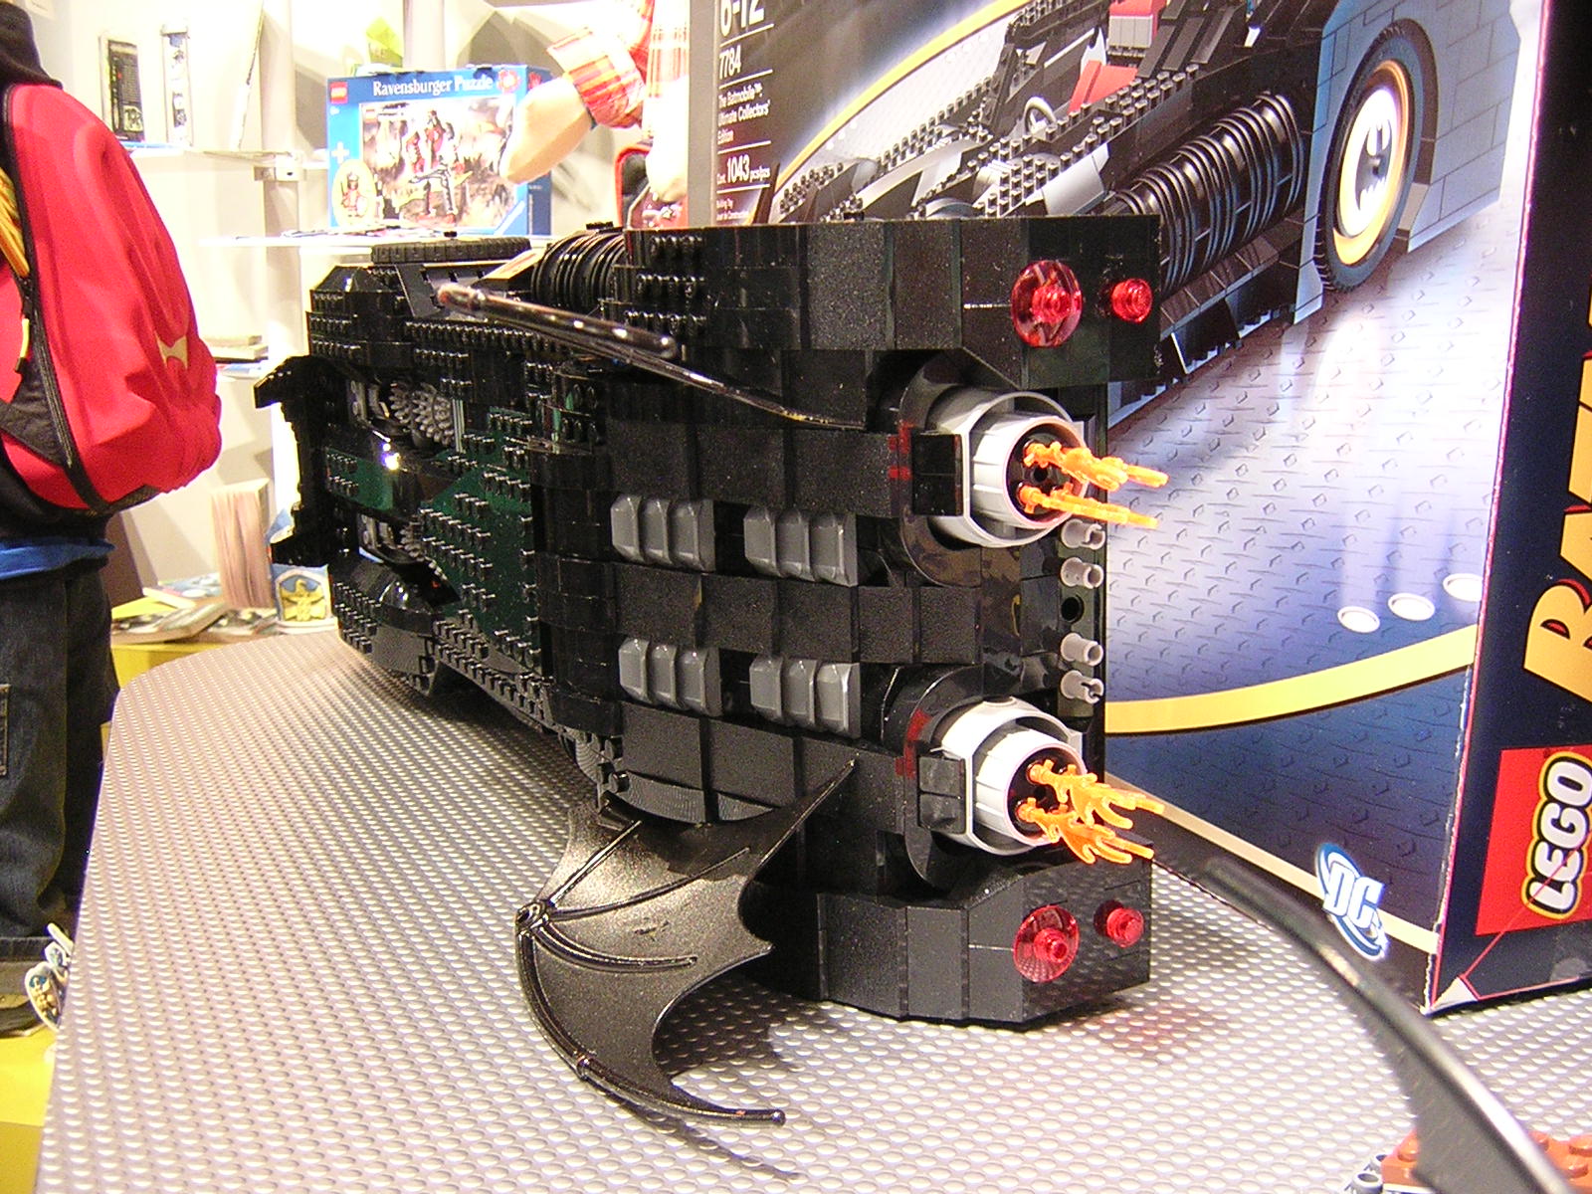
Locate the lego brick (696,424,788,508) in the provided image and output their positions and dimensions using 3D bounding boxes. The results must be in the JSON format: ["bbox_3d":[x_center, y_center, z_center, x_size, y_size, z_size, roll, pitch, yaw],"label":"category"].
[{"bbox_3d":[-0.008,-0.028,0.345,0.025,0.016,0.010,8,15,39],"label":"lego brick"}]

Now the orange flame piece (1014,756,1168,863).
[{"bbox_3d":[0.057,0.041,0.317,0.011,0.015,0.034,-8,13,-29],"label":"orange flame piece"}]

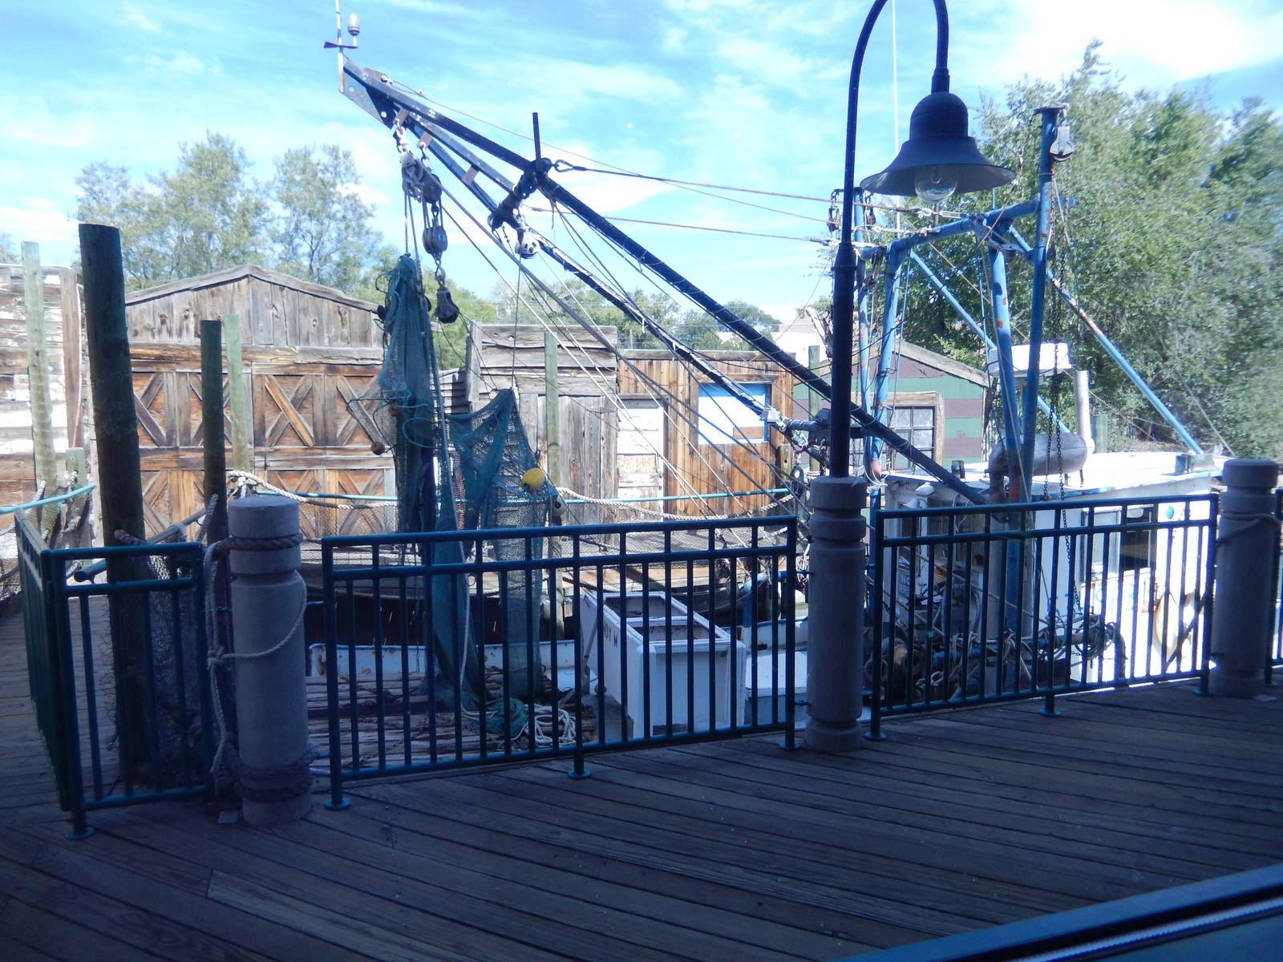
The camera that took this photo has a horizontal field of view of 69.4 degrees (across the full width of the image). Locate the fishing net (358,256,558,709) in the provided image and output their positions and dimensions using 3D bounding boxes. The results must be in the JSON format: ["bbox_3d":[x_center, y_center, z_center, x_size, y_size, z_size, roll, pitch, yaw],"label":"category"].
[{"bbox_3d":[-1.358,0.055,6.845,1.451,3.366,0.900,-1,6,-10],"label":"fishing net"}]

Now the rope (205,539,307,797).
[{"bbox_3d":[-1.525,0.756,3.681,0.370,1.036,0.310,-3,7,-23],"label":"rope"}]

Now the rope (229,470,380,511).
[{"bbox_3d":[-3.367,0.091,9.262,1.421,0.414,0.200,-2,6,-18],"label":"rope"}]

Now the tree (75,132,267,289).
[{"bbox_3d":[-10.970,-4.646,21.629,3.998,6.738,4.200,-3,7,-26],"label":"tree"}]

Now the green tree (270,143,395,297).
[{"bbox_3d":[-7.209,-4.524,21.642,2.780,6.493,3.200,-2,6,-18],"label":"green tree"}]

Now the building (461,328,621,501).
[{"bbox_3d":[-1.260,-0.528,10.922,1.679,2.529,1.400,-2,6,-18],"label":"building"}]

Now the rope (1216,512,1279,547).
[{"bbox_3d":[3.342,0.265,5.107,0.290,0.173,0.300,4,7,33],"label":"rope"}]

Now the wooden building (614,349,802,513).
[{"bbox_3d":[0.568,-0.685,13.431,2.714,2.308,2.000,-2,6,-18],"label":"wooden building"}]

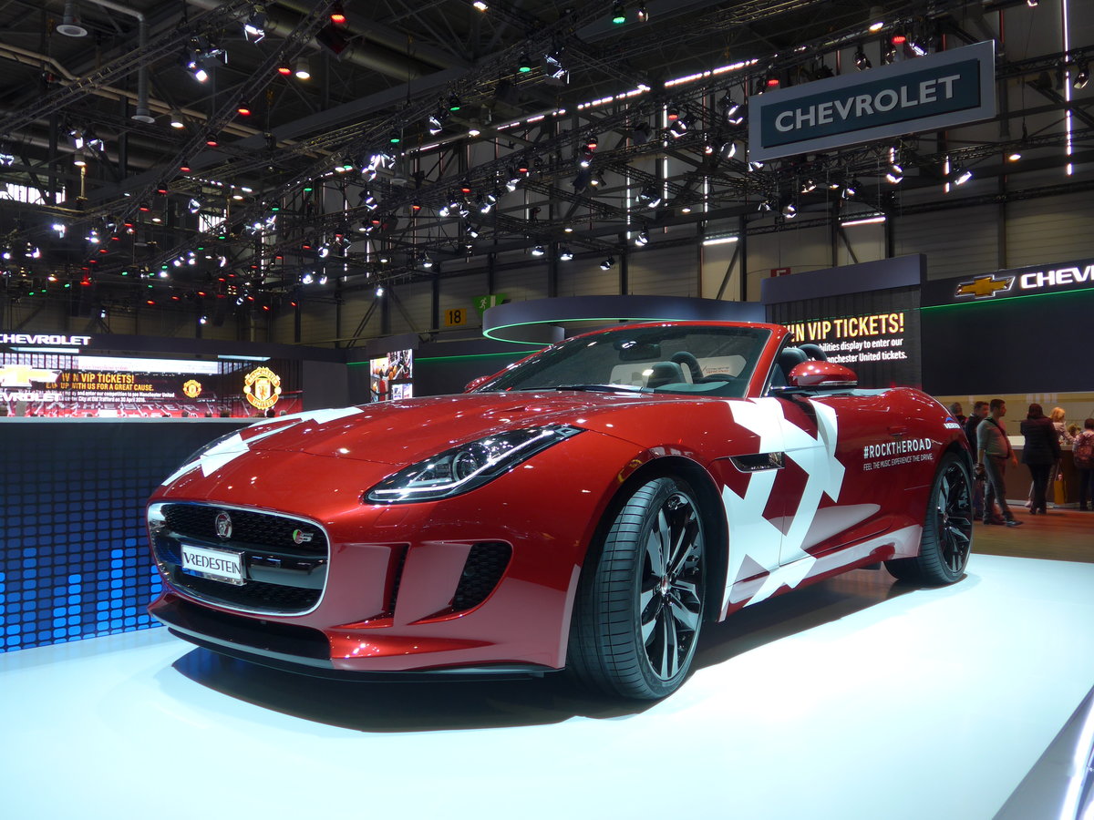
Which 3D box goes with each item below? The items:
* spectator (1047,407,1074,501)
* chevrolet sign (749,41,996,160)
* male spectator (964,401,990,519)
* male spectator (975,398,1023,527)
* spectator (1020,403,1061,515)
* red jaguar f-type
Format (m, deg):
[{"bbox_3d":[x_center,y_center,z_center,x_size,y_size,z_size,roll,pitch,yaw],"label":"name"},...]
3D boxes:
[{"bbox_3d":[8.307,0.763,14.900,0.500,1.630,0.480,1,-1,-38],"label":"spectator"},{"bbox_3d":[5.564,-5.326,16.101,4.194,1.250,0.150,-1,-1,35],"label":"chevrolet sign"},{"bbox_3d":[6.338,0.743,13.400,0.480,1.740,0.520,-1,-1,38],"label":"male spectator"},{"bbox_3d":[6.223,0.721,12.600,0.550,1.755,0.580,-1,-1,38],"label":"male spectator"},{"bbox_3d":[7.460,0.741,13.850,0.580,1.674,0.420,-1,-1,35],"label":"spectator"},{"bbox_3d":[0.542,0.233,4.298,2.000,1.290,4.470,-1,-1,40],"label":"red jaguar f-type"}]

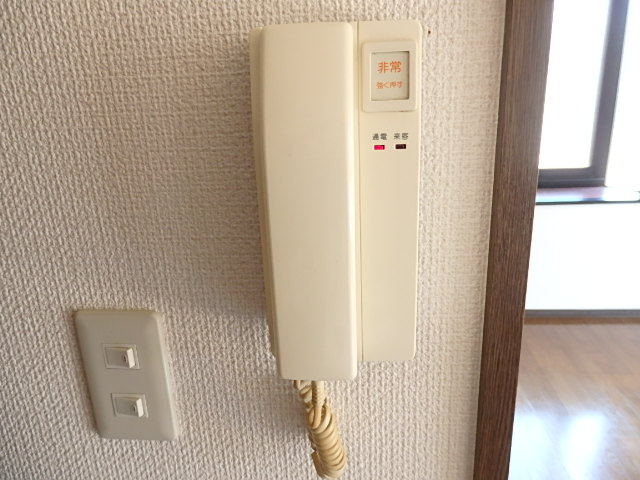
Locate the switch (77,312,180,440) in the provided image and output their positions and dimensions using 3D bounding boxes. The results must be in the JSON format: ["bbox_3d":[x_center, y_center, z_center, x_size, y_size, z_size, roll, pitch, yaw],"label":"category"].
[{"bbox_3d":[-0.158,0.115,0.374,0.070,0.120,0.011,-1,16,4],"label":"switch"}]

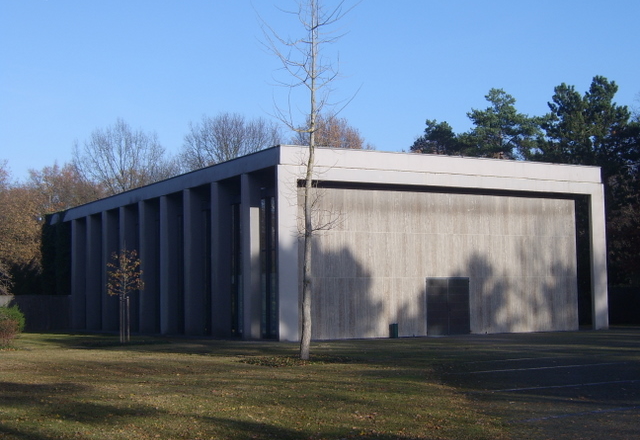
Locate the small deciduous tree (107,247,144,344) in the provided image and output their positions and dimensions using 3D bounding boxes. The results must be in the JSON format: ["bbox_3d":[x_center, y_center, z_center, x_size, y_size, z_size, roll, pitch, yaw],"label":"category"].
[{"bbox_3d":[-8.263,3.086,36.164,1.620,4.182,1.550,0,-6,-13],"label":"small deciduous tree"}]

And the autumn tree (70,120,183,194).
[{"bbox_3d":[-18.619,-0.137,80.914,9.800,19.345,9.500,0,-6,-13],"label":"autumn tree"}]

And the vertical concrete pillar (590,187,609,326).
[{"bbox_3d":[13.910,1.822,42.650,0.846,7.300,0.360,2,-6,-25],"label":"vertical concrete pillar"}]

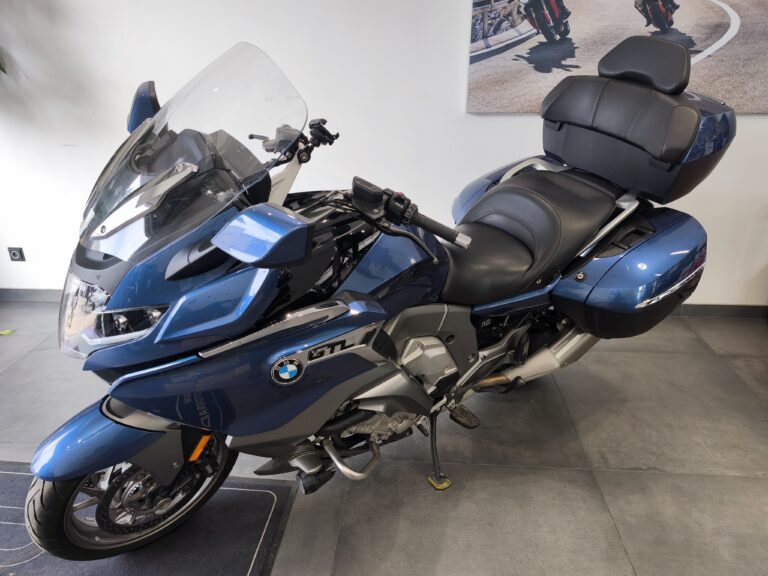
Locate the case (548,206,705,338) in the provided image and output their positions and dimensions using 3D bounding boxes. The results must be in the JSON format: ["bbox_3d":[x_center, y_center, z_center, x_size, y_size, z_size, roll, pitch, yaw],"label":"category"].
[{"bbox_3d":[0.900,-0.023,1.811,0.630,0.460,0.250,-14,38,-29],"label":"case"}]

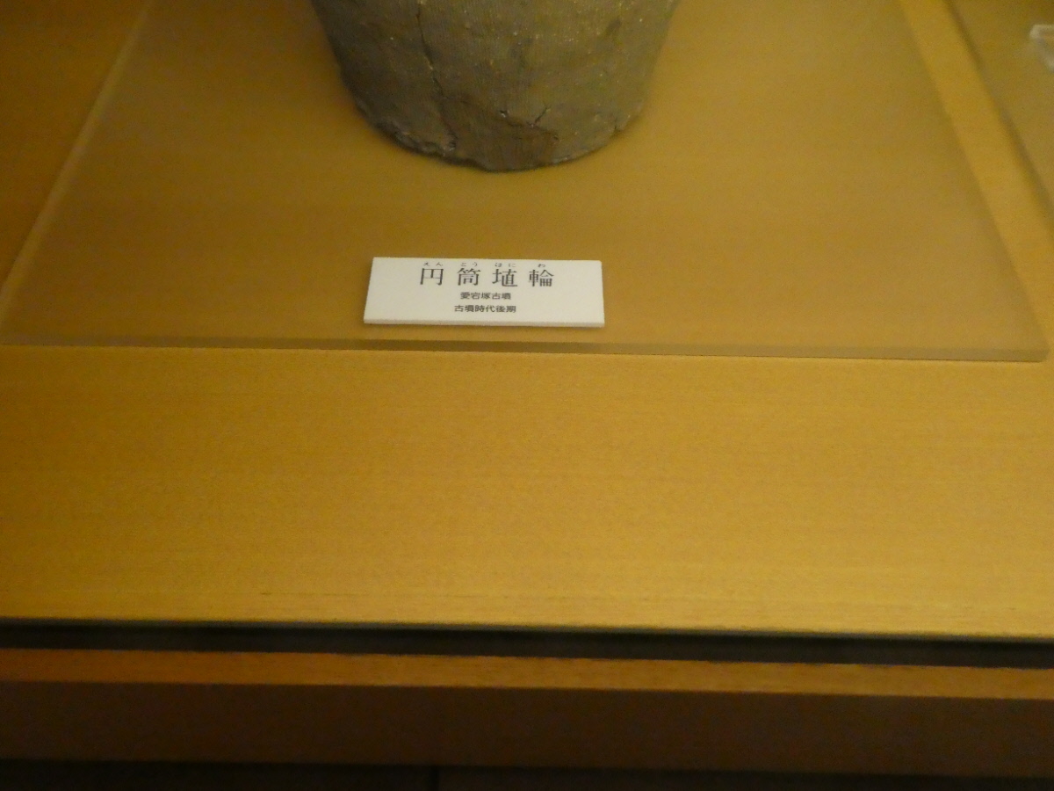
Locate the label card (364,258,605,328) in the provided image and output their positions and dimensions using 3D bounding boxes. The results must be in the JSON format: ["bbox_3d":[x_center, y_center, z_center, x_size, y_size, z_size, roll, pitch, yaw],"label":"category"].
[{"bbox_3d":[-0.025,-0.065,0.586,0.145,0.004,0.053,1,52,0],"label":"label card"}]

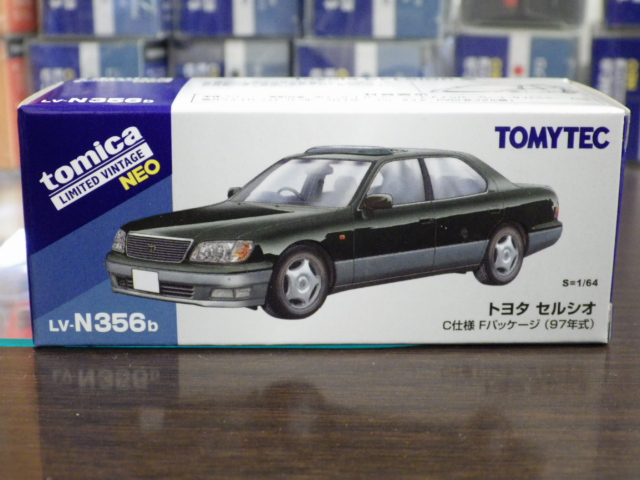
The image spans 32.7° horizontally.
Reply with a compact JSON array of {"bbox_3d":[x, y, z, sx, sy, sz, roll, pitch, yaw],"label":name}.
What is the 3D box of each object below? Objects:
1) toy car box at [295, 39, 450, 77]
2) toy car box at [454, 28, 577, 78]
[{"bbox_3d":[0.018,-0.055,0.394,0.041,0.042,0.104,2,16,6],"label":"toy car box"},{"bbox_3d":[0.073,-0.061,0.412,0.042,0.043,0.104,3,16,9],"label":"toy car box"}]

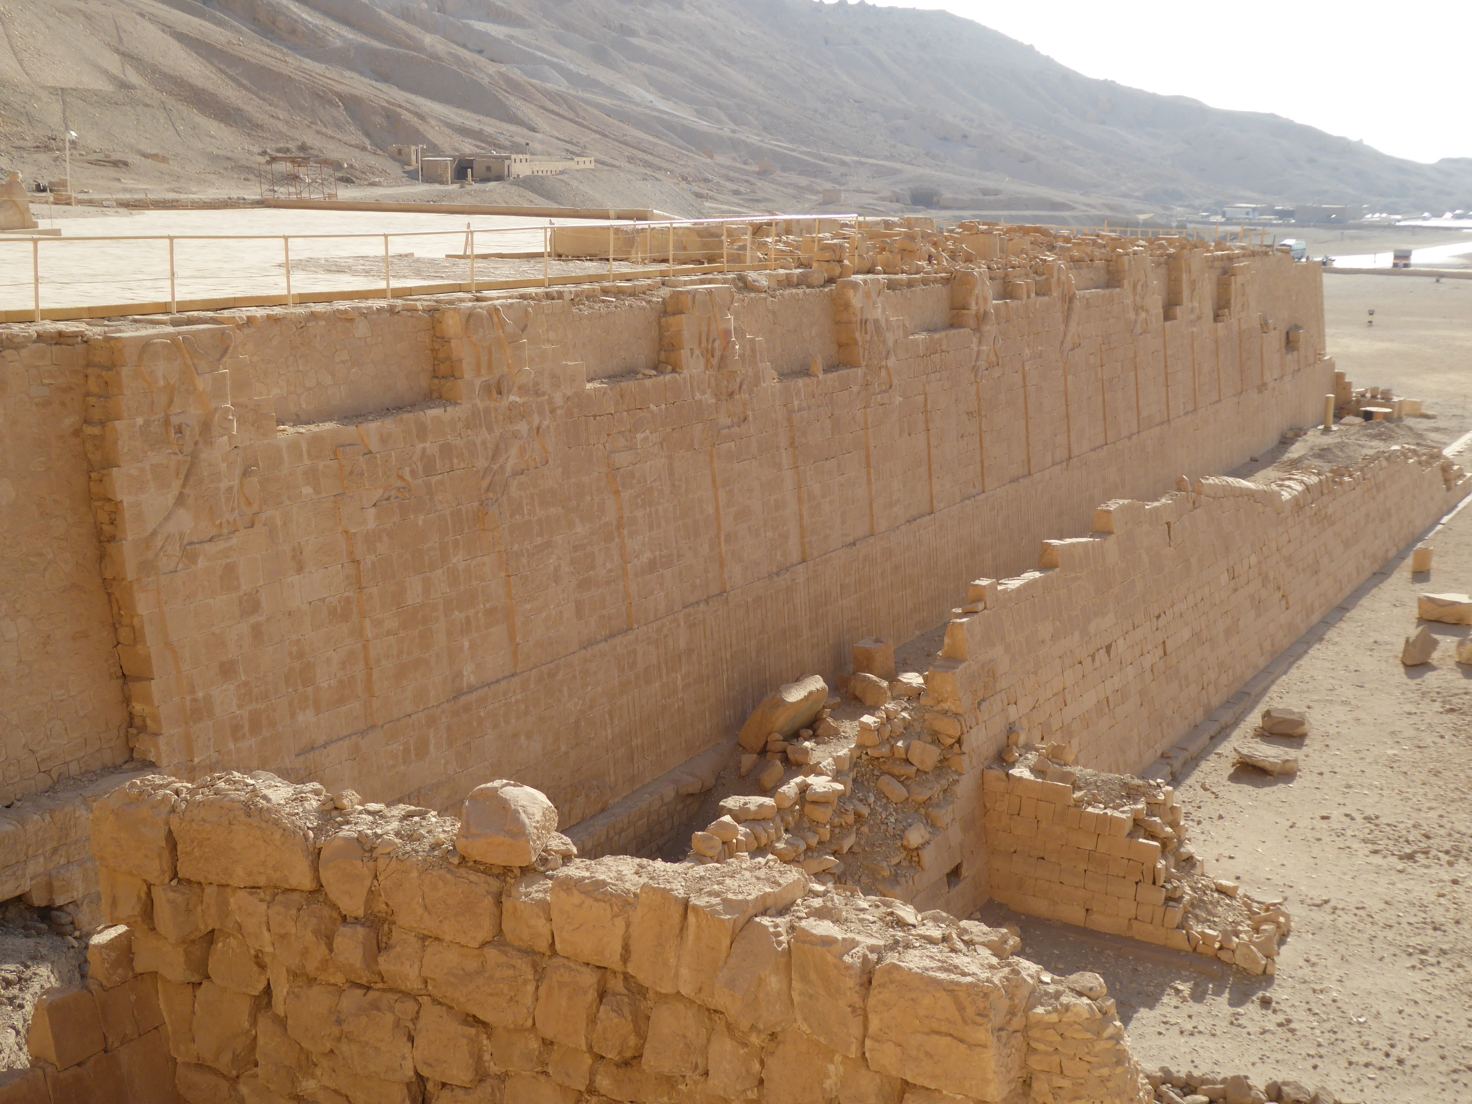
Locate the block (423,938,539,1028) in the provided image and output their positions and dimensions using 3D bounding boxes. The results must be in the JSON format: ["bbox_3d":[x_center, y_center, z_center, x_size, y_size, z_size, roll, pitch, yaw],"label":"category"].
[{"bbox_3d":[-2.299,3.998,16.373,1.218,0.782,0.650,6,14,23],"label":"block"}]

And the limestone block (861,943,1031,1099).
[{"bbox_3d":[2.002,4.419,16.068,1.370,0.958,0.680,7,14,30],"label":"limestone block"}]

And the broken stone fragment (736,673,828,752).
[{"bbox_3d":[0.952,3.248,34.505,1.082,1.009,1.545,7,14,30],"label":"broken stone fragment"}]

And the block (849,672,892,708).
[{"bbox_3d":[2.308,2.387,29.300,0.600,0.480,0.480,7,14,29],"label":"block"}]

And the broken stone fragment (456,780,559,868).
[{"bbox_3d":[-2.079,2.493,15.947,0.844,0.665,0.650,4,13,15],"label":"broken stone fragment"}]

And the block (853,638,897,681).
[{"bbox_3d":[3.155,2.439,38.883,0.618,0.824,0.762,10,16,39],"label":"block"}]

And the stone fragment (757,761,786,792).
[{"bbox_3d":[0.683,4.357,33.063,0.340,0.433,0.515,7,14,30],"label":"stone fragment"}]

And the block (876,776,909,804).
[{"bbox_3d":[2.428,3.700,26.500,0.460,0.250,0.300,31,24,22],"label":"block"}]

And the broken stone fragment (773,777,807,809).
[{"bbox_3d":[0.790,3.501,24.600,0.390,0.370,0.380,7,14,29],"label":"broken stone fragment"}]

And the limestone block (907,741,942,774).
[{"bbox_3d":[2.794,3.041,25.200,0.440,0.390,0.390,7,14,29],"label":"limestone block"}]

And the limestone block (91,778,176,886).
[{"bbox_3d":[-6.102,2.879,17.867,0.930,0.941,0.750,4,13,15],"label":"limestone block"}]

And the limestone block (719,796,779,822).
[{"bbox_3d":[0.197,3.995,26.500,0.930,0.260,0.500,1,13,0],"label":"limestone block"}]

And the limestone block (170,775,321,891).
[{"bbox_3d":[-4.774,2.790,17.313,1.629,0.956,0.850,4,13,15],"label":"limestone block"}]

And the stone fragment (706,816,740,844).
[{"bbox_3d":[-0.222,4.885,29.870,0.453,0.299,0.371,7,14,30],"label":"stone fragment"}]

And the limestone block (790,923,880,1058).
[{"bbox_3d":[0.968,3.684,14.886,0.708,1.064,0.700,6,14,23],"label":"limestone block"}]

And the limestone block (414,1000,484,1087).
[{"bbox_3d":[-2.754,4.976,17.829,0.924,0.816,0.750,7,15,32],"label":"limestone block"}]

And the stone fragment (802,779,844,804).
[{"bbox_3d":[1.371,3.718,26.500,0.600,0.250,0.450,1,13,0],"label":"stone fragment"}]

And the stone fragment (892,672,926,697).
[{"bbox_3d":[3.815,2.925,37.492,0.618,0.371,0.474,7,14,30],"label":"stone fragment"}]

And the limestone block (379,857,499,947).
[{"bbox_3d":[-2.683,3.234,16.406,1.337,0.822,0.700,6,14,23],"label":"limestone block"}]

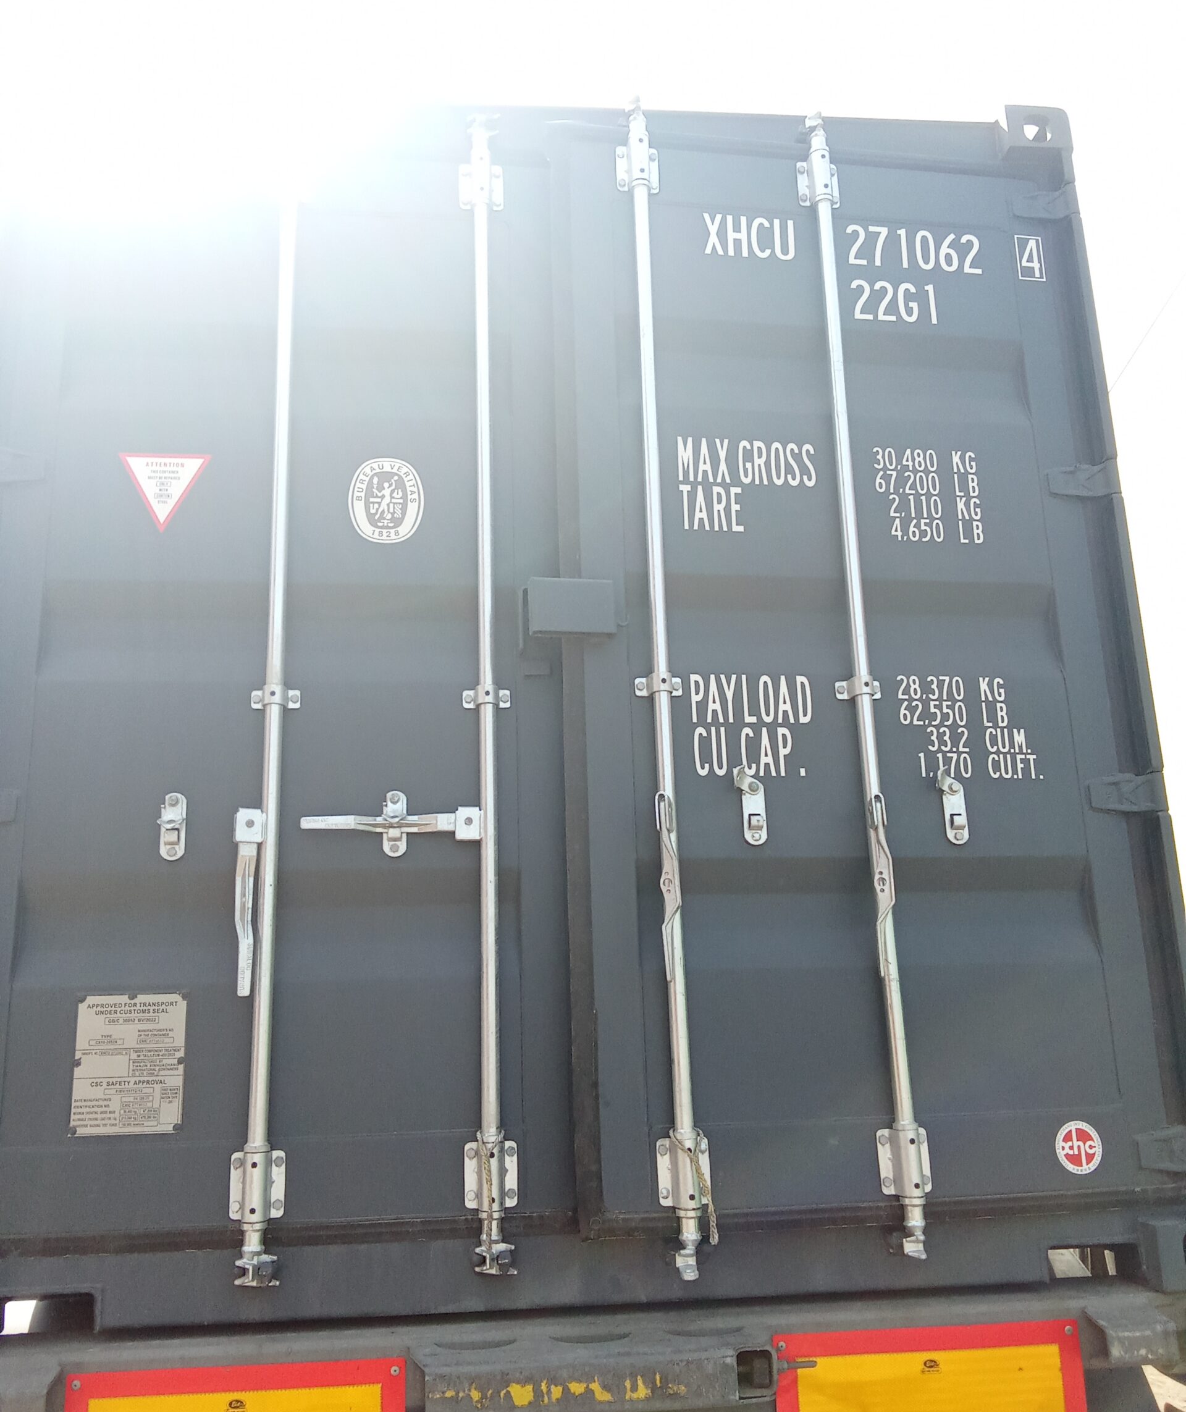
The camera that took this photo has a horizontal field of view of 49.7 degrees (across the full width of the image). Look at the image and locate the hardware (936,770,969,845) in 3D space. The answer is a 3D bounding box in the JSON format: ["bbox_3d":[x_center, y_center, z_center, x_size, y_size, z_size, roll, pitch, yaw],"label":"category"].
[{"bbox_3d":[0.733,0.202,2.579,0.060,0.152,0.040,1,-15,-9],"label":"hardware"}]

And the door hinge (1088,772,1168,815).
[{"bbox_3d":[1.097,0.181,2.632,0.150,0.087,0.055,1,-15,-9],"label":"door hinge"}]

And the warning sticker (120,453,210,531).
[{"bbox_3d":[-0.896,-0.444,2.666,0.192,0.178,0.004,0,-15,-5],"label":"warning sticker"}]

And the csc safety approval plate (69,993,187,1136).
[{"bbox_3d":[-0.860,0.661,2.368,0.202,0.252,0.005,0,-15,-5],"label":"csc safety approval plate"}]

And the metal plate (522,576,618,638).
[{"bbox_3d":[-0.043,-0.196,2.552,0.173,0.116,0.038,1,-15,-9],"label":"metal plate"}]

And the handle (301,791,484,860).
[{"bbox_3d":[-0.389,0.228,2.490,0.351,0.133,0.055,0,-15,-5],"label":"handle"}]

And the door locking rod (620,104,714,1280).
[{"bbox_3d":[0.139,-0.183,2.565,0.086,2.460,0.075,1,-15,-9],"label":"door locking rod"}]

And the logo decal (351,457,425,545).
[{"bbox_3d":[-0.435,-0.434,2.694,0.161,0.195,0.005,0,-15,-5],"label":"logo decal"}]

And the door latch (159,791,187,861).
[{"bbox_3d":[-0.810,0.229,2.456,0.049,0.133,0.045,0,-15,-5],"label":"door latch"}]

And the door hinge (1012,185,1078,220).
[{"bbox_3d":[1.058,-1.180,2.991,0.146,0.082,0.047,1,-15,-9],"label":"door hinge"}]

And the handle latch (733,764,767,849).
[{"bbox_3d":[0.309,0.195,2.502,0.073,0.153,0.050,1,-15,-9],"label":"handle latch"}]

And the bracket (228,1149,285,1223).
[{"bbox_3d":[-0.609,0.868,2.307,0.098,0.118,0.060,0,-15,-5],"label":"bracket"}]

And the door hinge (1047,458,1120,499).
[{"bbox_3d":[1.075,-0.500,2.817,0.150,0.086,0.055,1,-15,-9],"label":"door hinge"}]

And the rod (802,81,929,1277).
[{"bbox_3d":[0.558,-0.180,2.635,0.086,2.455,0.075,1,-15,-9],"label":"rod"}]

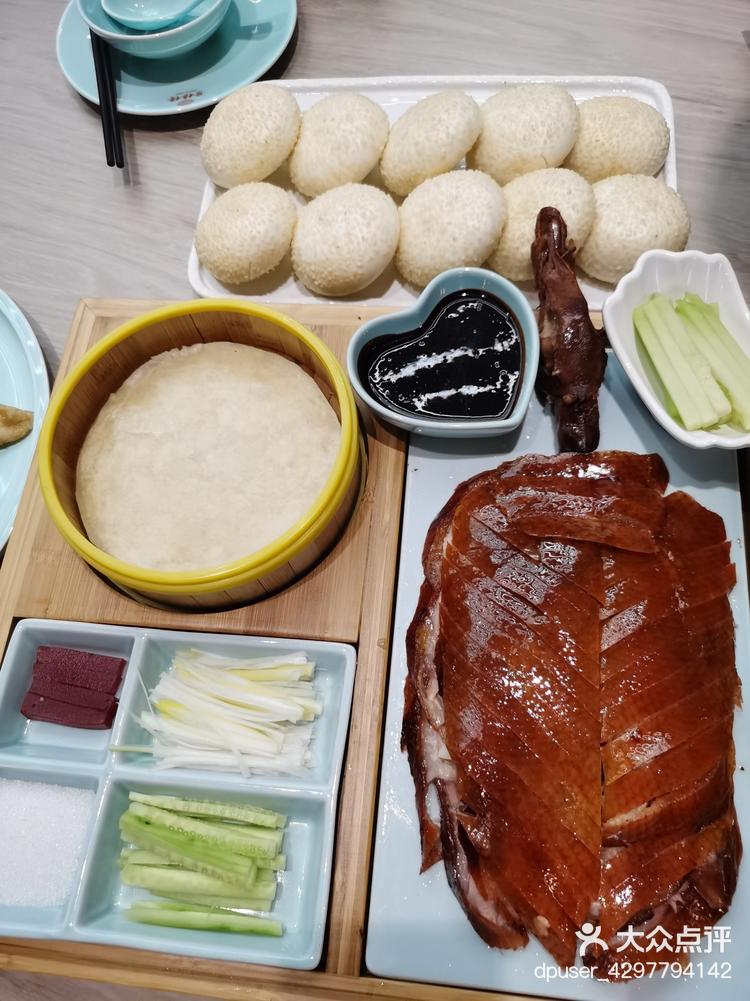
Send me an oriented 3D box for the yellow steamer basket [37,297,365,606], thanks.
[{"bbox_3d":[-0.096,-0.027,0.450,0.178,0.061,0.178,0,66,5],"label":"yellow steamer basket"}]

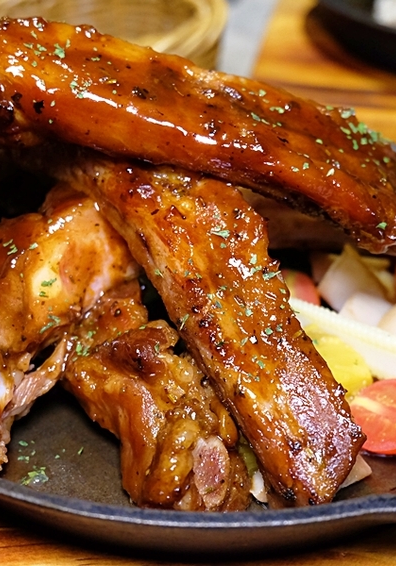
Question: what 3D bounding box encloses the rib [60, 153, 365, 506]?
[{"bbox_3d":[0.005,0.000,0.295,0.037,0.026,0.140,-22,51,-12],"label":"rib"}]

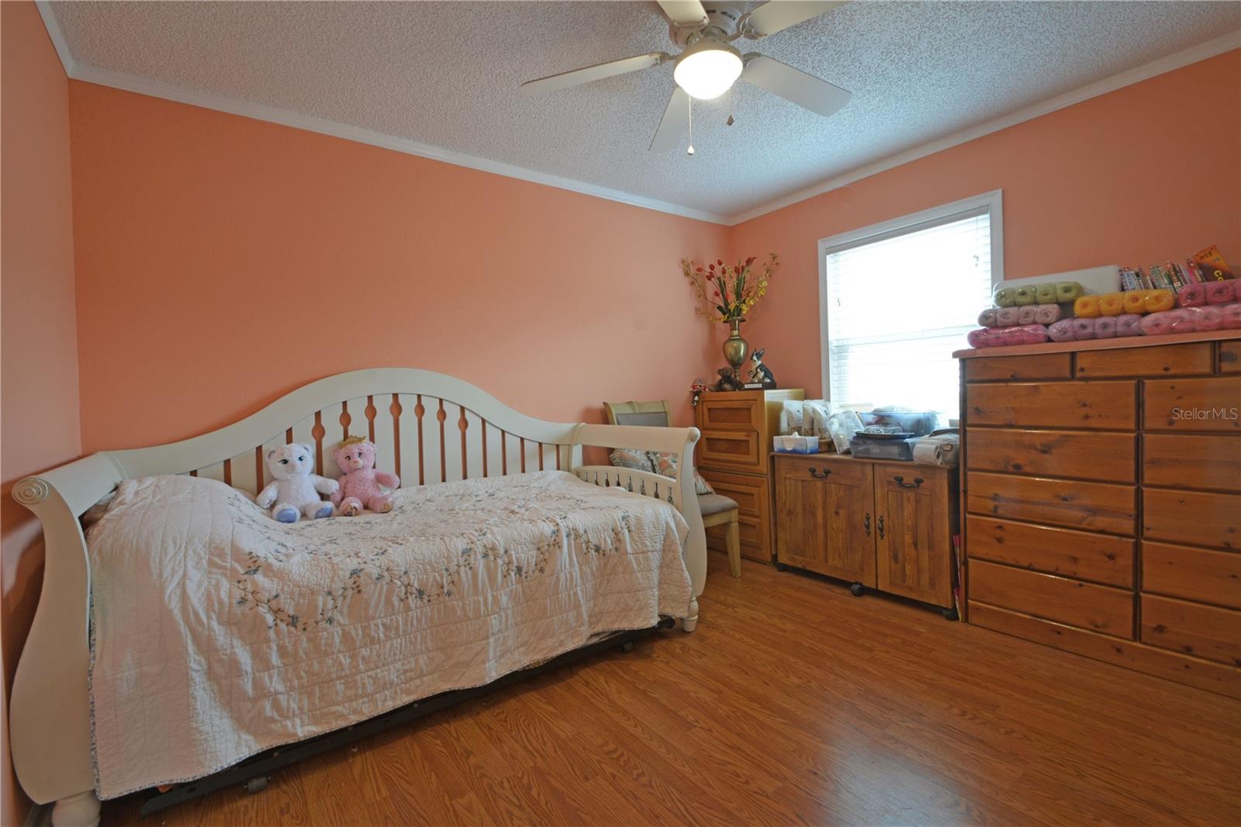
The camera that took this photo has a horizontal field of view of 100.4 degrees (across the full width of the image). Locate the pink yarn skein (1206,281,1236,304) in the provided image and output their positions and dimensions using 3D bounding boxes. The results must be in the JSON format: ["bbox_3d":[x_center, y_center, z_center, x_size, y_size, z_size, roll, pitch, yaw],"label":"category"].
[{"bbox_3d":[2.098,-0.425,1.806,0.125,0.080,0.066,-4,3,-37],"label":"pink yarn skein"}]

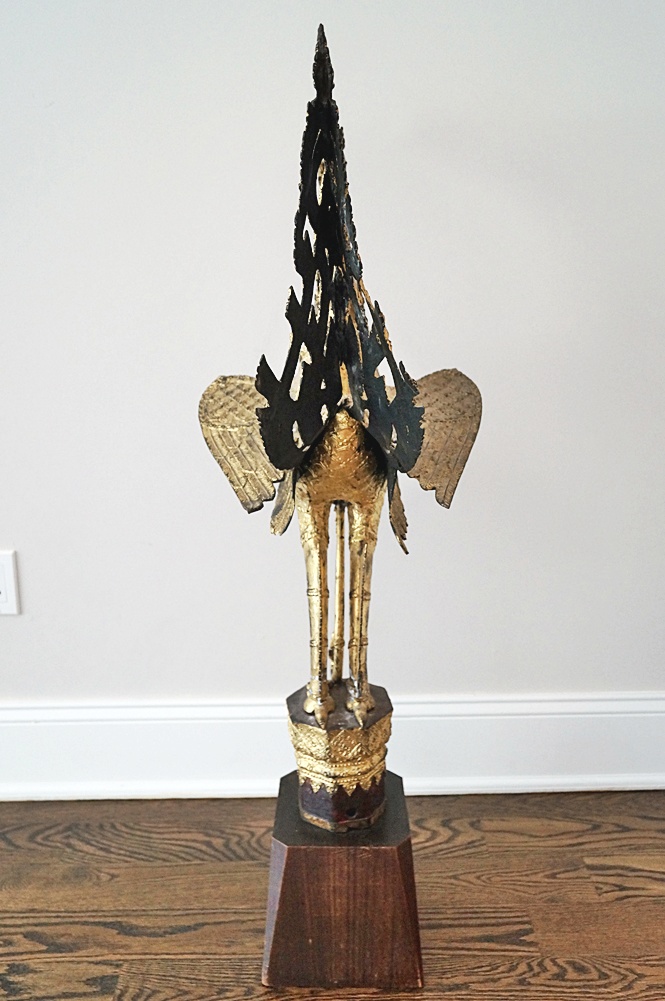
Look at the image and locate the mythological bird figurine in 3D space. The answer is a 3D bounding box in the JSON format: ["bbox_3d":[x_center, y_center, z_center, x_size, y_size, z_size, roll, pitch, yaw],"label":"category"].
[{"bbox_3d":[0.013,-0.055,1.084,0.360,0.967,0.370,-3,13,-8],"label":"mythological bird figurine"}]

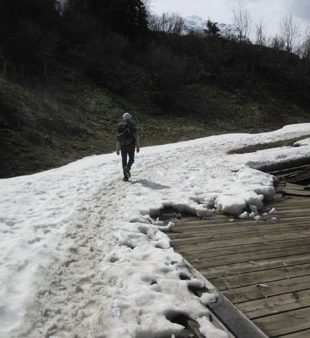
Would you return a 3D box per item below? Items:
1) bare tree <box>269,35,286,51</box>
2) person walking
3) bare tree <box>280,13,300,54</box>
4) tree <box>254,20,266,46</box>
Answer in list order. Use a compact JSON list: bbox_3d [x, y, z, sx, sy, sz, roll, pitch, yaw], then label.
[{"bbox_3d":[16.732,-17.271,48.000,2.227,1.809,2.227,3,7,19],"label":"bare tree"},{"bbox_3d":[-0.680,-0.559,9.057,0.566,1.750,0.550,1,7,8],"label":"person walking"},{"bbox_3d":[18.502,-18.465,48.000,2.306,4.638,2.306,3,7,21],"label":"bare tree"},{"bbox_3d":[14.413,-18.632,48.000,1.421,3.482,1.421,2,7,17],"label":"tree"}]

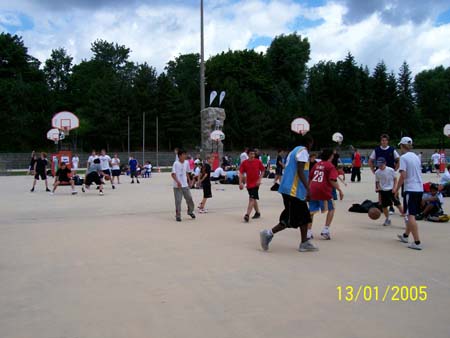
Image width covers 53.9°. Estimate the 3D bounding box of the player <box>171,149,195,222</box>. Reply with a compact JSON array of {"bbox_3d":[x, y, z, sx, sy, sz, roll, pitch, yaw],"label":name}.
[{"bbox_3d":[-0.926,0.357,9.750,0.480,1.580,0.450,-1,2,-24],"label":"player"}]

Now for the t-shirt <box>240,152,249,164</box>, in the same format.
[{"bbox_3d":[0.877,-0.406,19.300,0.340,0.640,0.440,-1,2,-25],"label":"t-shirt"}]

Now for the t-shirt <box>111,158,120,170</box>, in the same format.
[{"bbox_3d":[-6.083,-0.251,24.700,0.480,0.670,0.300,-1,1,-9],"label":"t-shirt"}]

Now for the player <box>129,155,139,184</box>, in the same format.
[{"bbox_3d":[-5.148,-0.011,25.100,0.550,1.680,0.360,-1,1,-11],"label":"player"}]

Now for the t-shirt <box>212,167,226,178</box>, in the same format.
[{"bbox_3d":[-0.296,0.182,23.000,0.650,0.580,0.500,0,2,-6],"label":"t-shirt"}]

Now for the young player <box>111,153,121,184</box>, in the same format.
[{"bbox_3d":[-5.620,-0.015,22.800,0.480,1.600,0.360,0,2,3],"label":"young player"}]

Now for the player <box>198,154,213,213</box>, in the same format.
[{"bbox_3d":[-0.486,0.357,10.900,0.500,1.440,0.420,-1,1,-6],"label":"player"}]

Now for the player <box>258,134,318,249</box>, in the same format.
[{"bbox_3d":[0.919,0.352,6.350,0.820,1.660,0.550,-1,1,-19],"label":"player"}]

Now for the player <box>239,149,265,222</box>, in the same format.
[{"bbox_3d":[0.586,0.352,9.600,0.520,1.600,0.550,0,2,7],"label":"player"}]

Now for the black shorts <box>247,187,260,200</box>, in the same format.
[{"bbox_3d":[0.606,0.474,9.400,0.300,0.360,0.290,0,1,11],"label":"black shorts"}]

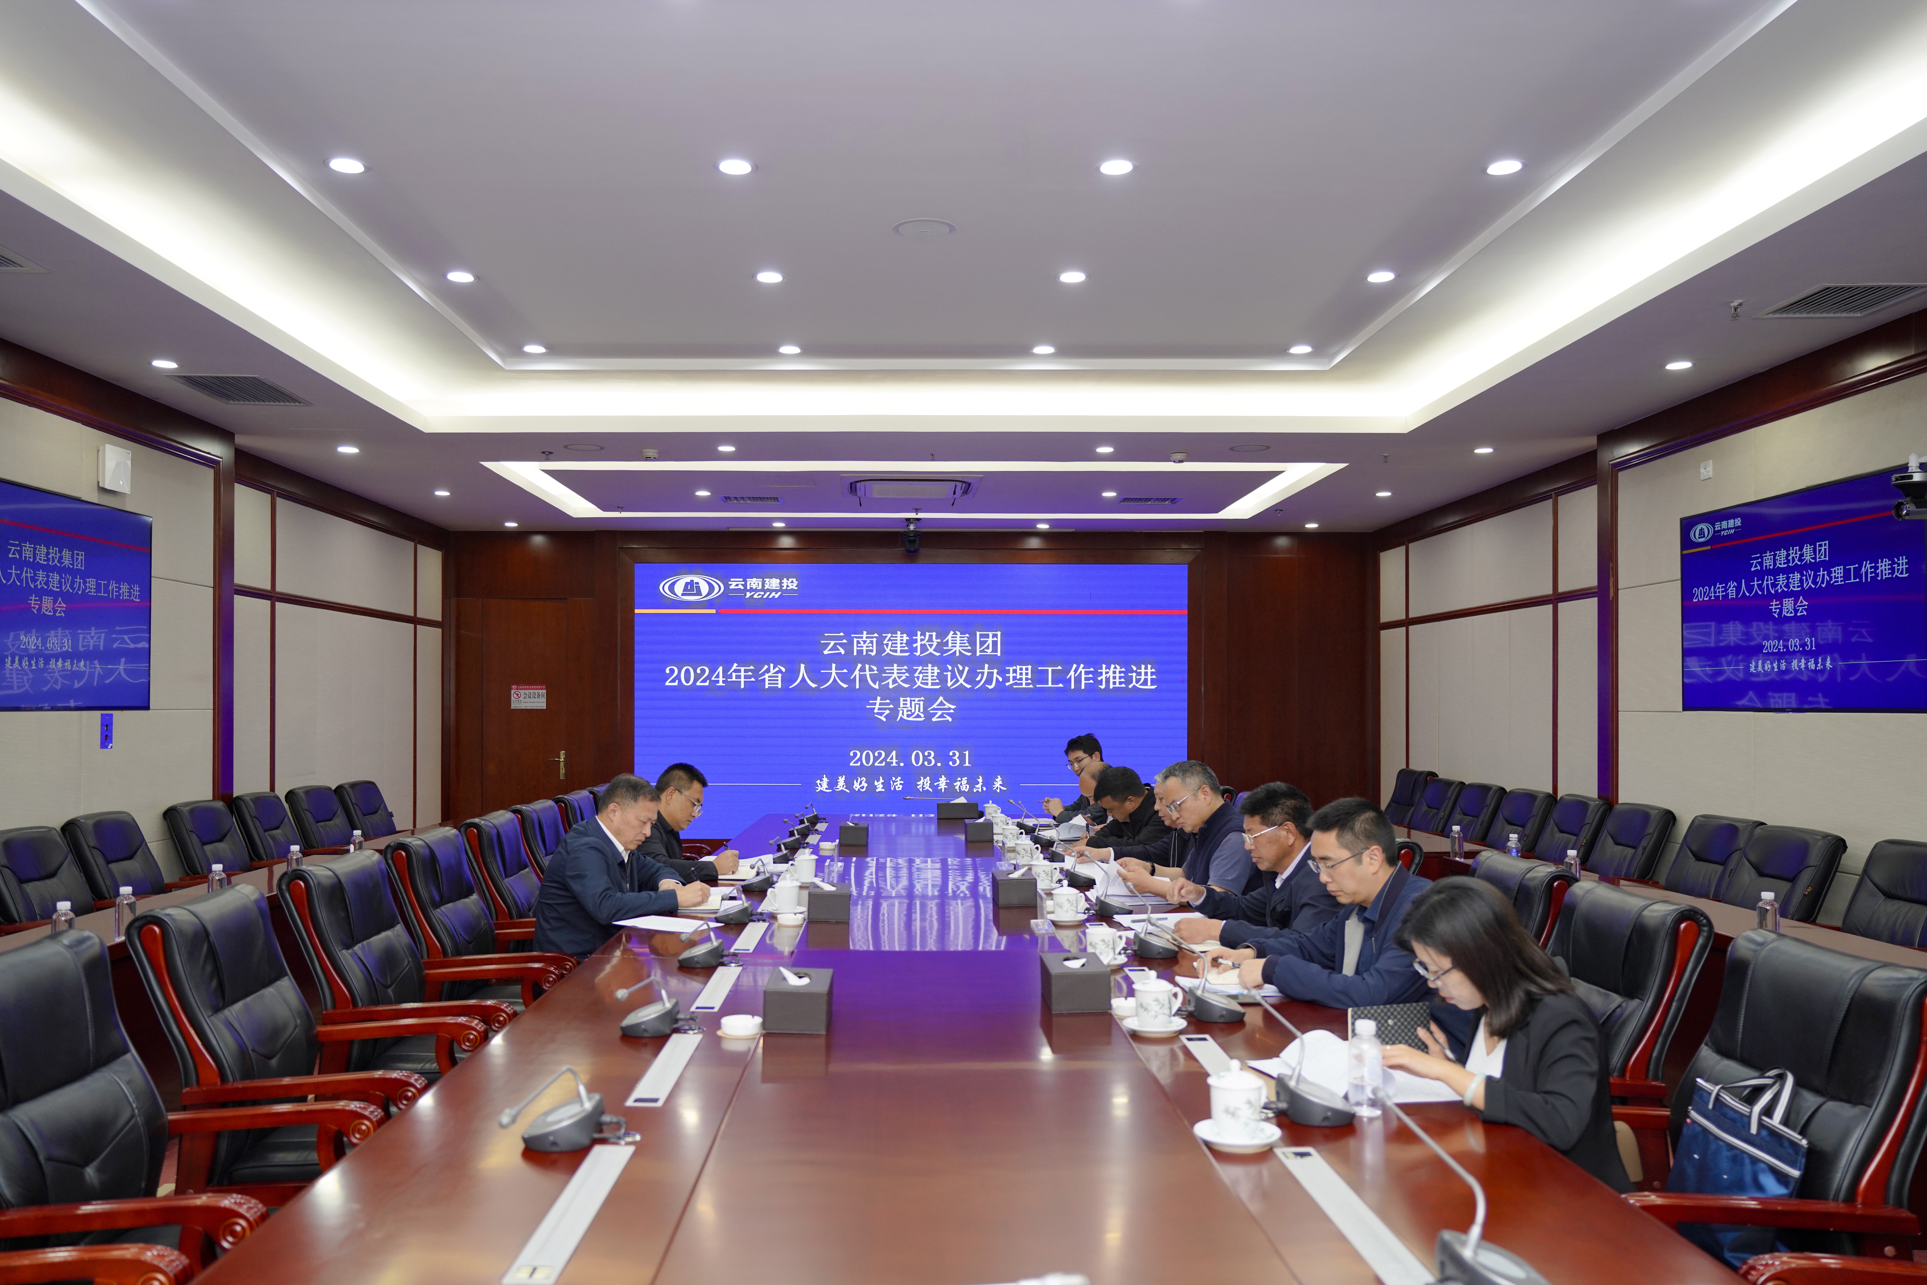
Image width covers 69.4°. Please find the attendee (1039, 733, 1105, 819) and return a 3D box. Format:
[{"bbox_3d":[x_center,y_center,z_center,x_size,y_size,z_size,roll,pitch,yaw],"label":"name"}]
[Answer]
[{"bbox_3d":[0.749,1.211,8.150,0.680,1.330,0.530,0,-2,-6],"label":"attendee"}]

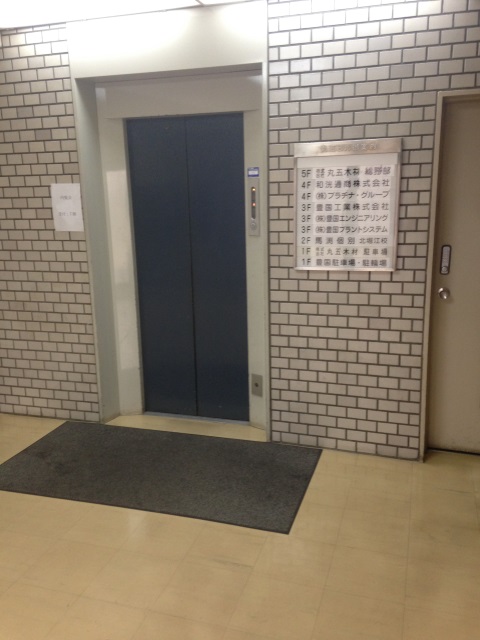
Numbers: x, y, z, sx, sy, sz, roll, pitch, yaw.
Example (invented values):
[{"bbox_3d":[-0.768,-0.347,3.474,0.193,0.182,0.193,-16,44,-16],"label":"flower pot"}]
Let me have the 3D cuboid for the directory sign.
[{"bbox_3d":[0.572,-0.611,3.308,0.561,0.685,0.040,4,15,18],"label":"directory sign"}]

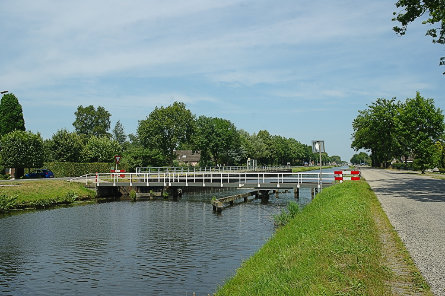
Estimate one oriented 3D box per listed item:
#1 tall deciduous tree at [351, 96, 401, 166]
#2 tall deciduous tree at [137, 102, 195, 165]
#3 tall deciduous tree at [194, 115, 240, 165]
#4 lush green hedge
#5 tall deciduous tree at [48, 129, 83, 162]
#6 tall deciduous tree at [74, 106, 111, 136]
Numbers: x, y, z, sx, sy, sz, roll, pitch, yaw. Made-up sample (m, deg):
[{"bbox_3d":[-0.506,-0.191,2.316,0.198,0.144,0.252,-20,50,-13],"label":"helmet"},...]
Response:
[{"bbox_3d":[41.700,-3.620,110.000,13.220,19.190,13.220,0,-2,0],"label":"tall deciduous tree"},{"bbox_3d":[-13.030,-2.360,94.000,13.150,16.020,13.150,0,-2,0],"label":"tall deciduous tree"},{"bbox_3d":[-1.690,-1.140,115.000,13.260,15.210,13.260,0,-2,0],"label":"tall deciduous tree"},{"bbox_3d":[-20.800,3.400,65.000,1.600,2.150,21.300,-1,-2,19],"label":"lush green hedge"},{"bbox_3d":[-24.570,0.780,64.000,5.650,7.370,5.650,0,-2,0],"label":"tall deciduous tree"},{"bbox_3d":[-30.530,-2.140,95.000,8.860,15.750,8.860,0,-2,0],"label":"tall deciduous tree"}]

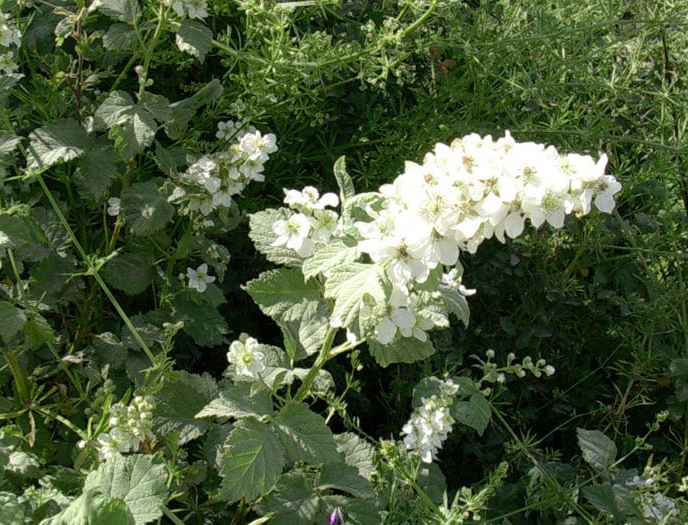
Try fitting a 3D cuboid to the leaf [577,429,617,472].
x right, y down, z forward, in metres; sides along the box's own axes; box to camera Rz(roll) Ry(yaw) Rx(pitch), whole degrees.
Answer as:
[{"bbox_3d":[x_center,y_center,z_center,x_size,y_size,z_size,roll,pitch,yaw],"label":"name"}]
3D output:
[{"bbox_3d":[0.263,0.196,0.950,0.036,0.011,0.049,-34,62,-1],"label":"leaf"}]

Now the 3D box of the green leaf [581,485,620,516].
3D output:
[{"bbox_3d":[0.268,0.248,0.950,0.039,0.010,0.031,-39,63,-15],"label":"green leaf"}]

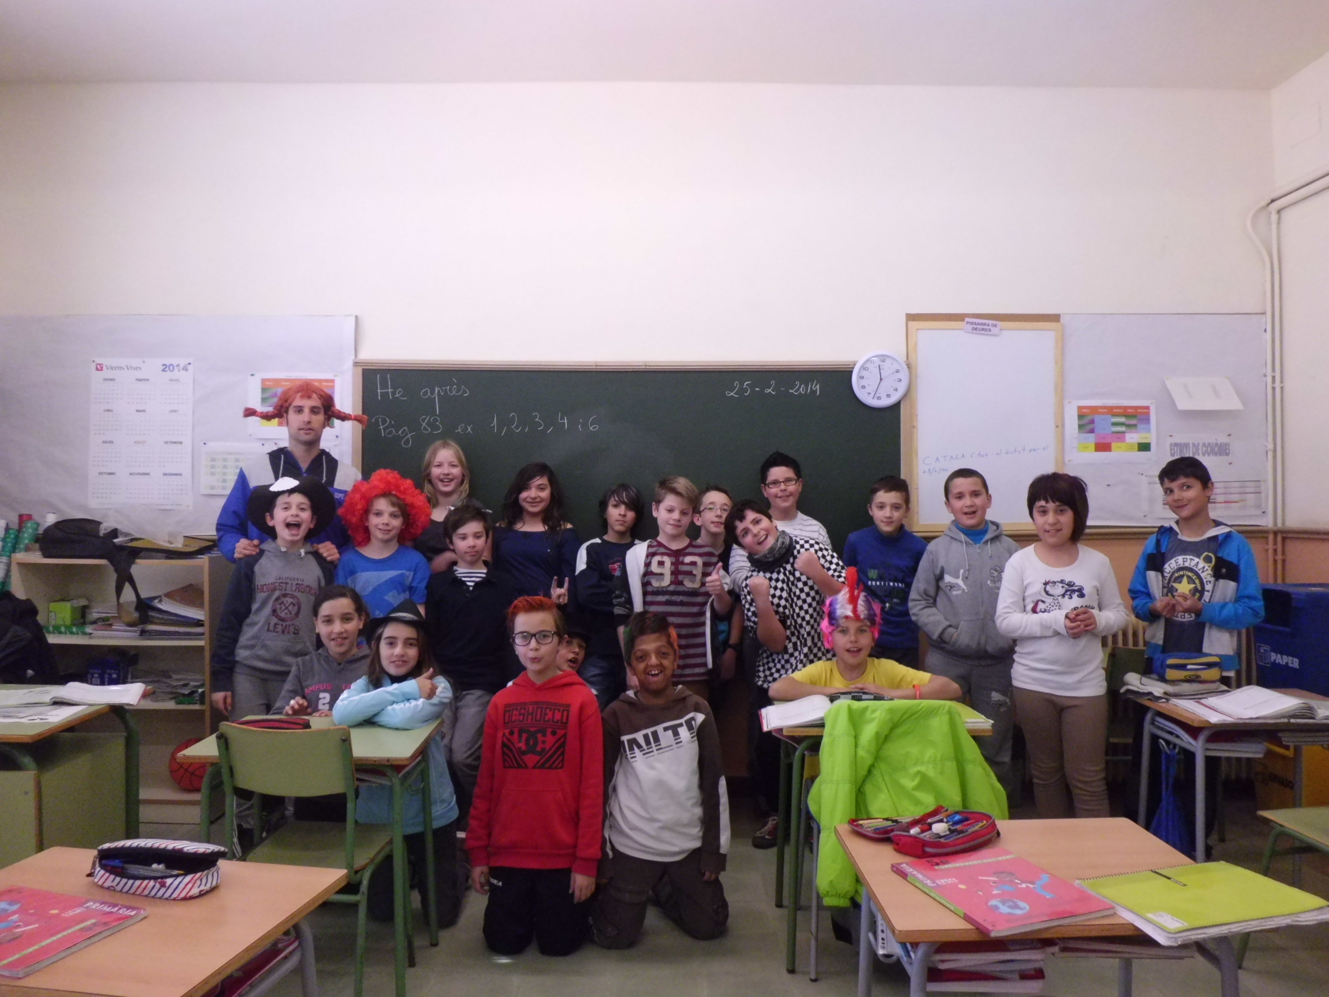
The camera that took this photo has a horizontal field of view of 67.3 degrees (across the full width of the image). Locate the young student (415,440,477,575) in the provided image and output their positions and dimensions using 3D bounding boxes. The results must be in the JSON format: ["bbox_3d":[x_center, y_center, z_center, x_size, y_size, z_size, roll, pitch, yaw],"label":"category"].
[{"bbox_3d":[-0.925,0.560,4.250,0.400,1.600,0.280,0,0,-9],"label":"young student"}]

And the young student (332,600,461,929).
[{"bbox_3d":[-0.865,0.863,3.280,0.420,1.050,0.520,0,0,5],"label":"young student"}]

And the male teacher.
[{"bbox_3d":[-1.535,0.468,4.150,0.640,1.870,0.420,0,0,-12],"label":"male teacher"}]

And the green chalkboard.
[{"bbox_3d":[-0.155,-0.031,4.590,2.520,1.200,0.050,0,0,-2],"label":"green chalkboard"}]

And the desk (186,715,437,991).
[{"bbox_3d":[-0.984,1.037,2.872,0.601,0.709,0.492,0,0,-2],"label":"desk"}]

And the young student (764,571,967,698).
[{"bbox_3d":[0.680,0.800,3.480,0.650,1.120,0.500,0,0,6],"label":"young student"}]

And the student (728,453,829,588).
[{"bbox_3d":[0.475,0.553,4.061,0.420,1.487,0.270,0,1,5],"label":"student"}]

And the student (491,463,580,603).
[{"bbox_3d":[-0.545,0.610,4.240,0.400,1.520,0.290,0,0,-6],"label":"student"}]

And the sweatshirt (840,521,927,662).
[{"bbox_3d":[0.917,0.378,4.150,0.390,0.560,0.250,0,0,9],"label":"sweatshirt"}]

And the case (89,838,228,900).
[{"bbox_3d":[-0.875,0.640,1.735,0.222,0.066,0.110,0,0,5],"label":"case"}]

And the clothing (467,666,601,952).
[{"bbox_3d":[-0.405,0.955,3.170,0.420,0.830,0.380,0,0,-2],"label":"clothing"}]

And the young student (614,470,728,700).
[{"bbox_3d":[0.032,0.607,3.862,0.460,1.385,0.300,0,1,0],"label":"young student"}]

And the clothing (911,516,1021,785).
[{"bbox_3d":[1.205,0.726,4.030,0.440,1.270,0.290,0,0,6],"label":"clothing"}]

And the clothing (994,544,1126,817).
[{"bbox_3d":[1.350,0.713,3.413,0.430,1.110,0.270,0,1,14],"label":"clothing"}]

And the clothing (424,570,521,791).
[{"bbox_3d":[-0.710,0.752,3.714,0.370,1.020,0.270,0,1,-5],"label":"clothing"}]

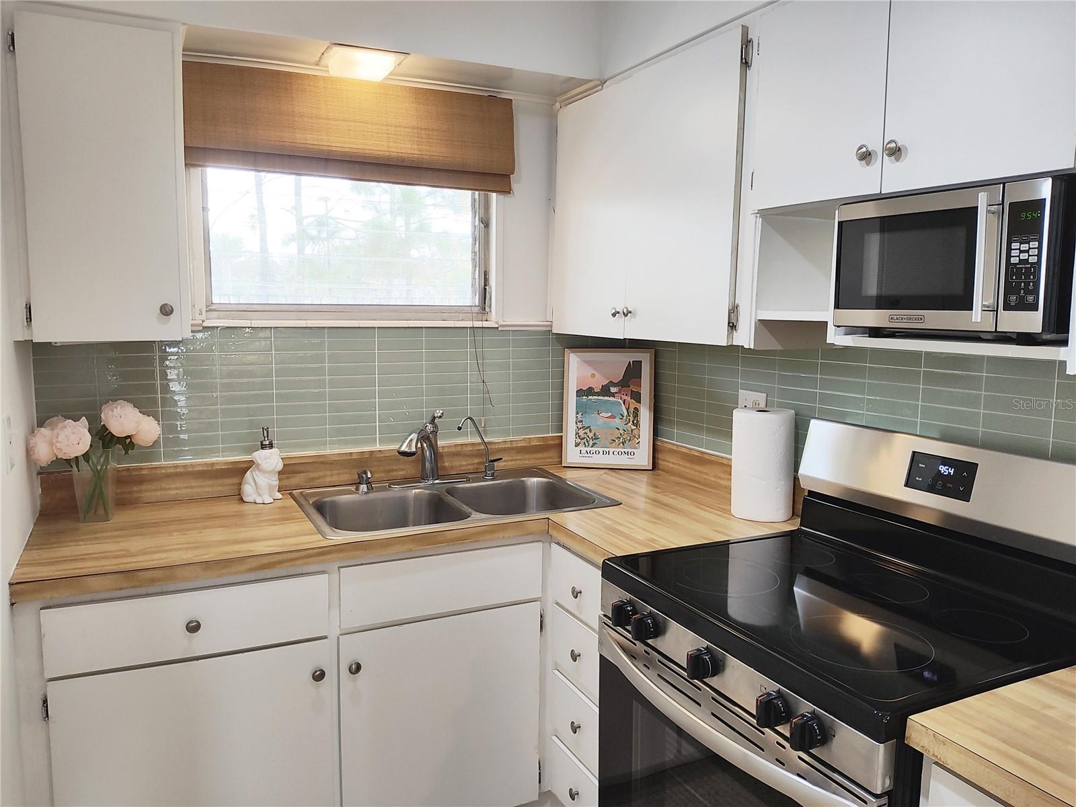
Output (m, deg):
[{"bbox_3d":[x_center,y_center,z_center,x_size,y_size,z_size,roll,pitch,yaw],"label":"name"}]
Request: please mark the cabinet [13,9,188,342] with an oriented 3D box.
[{"bbox_3d":[-1.070,-0.528,1.911,0.362,0.732,0.338,-3,8,-27],"label":"cabinet"}]

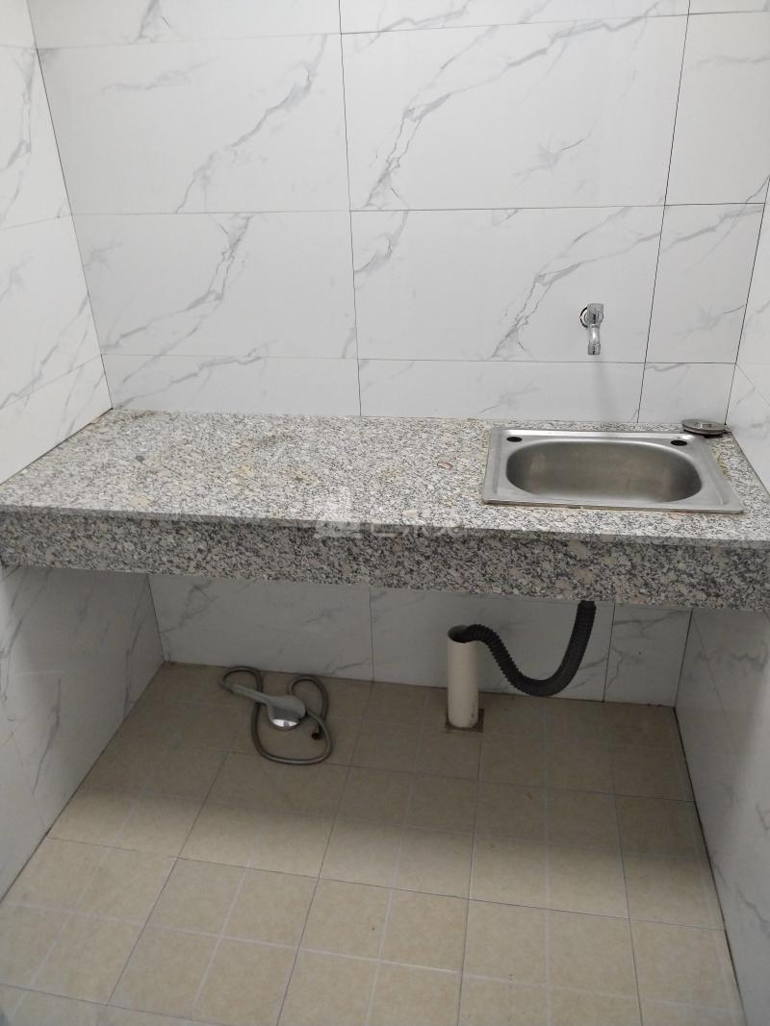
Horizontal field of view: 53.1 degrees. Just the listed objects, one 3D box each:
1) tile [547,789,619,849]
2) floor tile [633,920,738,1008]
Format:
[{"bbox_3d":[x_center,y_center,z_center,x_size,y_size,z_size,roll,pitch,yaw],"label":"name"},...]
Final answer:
[{"bbox_3d":[0.423,0.660,1.656,0.150,0.010,0.150,3,28,10],"label":"tile"},{"bbox_3d":[0.528,0.808,1.371,0.169,0.010,0.150,3,28,10],"label":"floor tile"}]

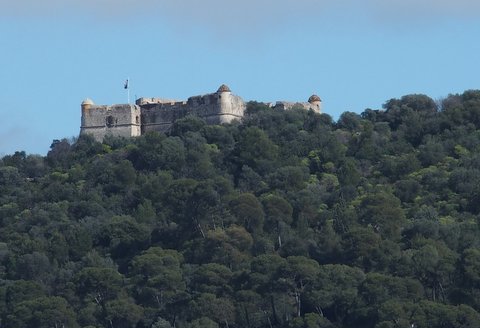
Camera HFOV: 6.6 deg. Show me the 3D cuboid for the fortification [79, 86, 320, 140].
[{"bbox_3d":[-15.950,-18.780,1680.000,72.700,17.800,61.400,-4,-5,38],"label":"fortification"}]

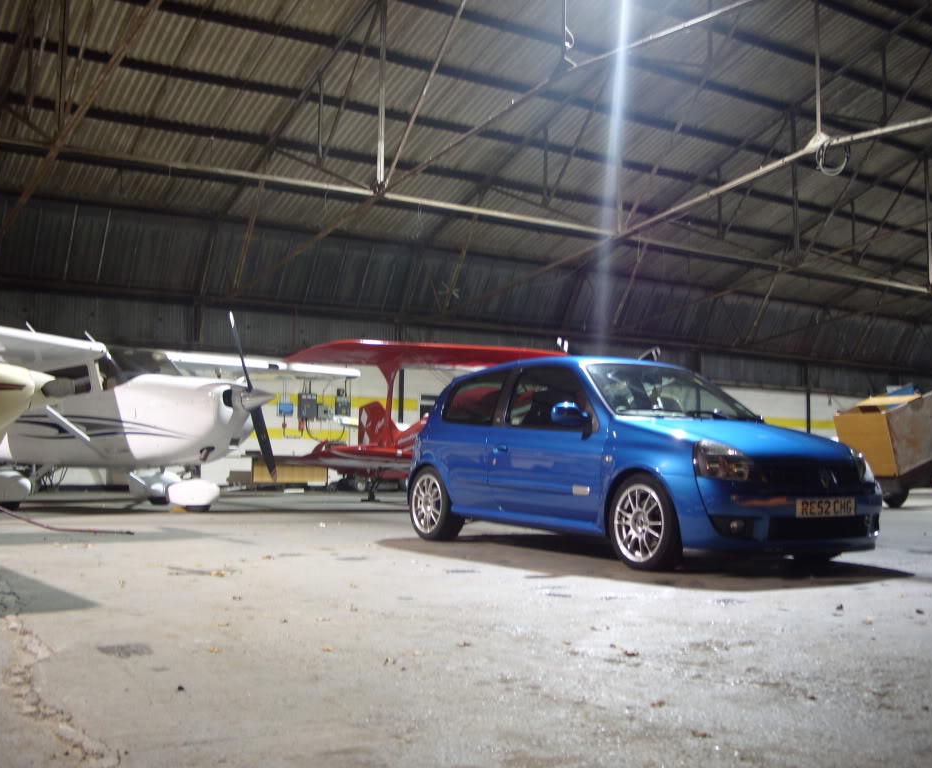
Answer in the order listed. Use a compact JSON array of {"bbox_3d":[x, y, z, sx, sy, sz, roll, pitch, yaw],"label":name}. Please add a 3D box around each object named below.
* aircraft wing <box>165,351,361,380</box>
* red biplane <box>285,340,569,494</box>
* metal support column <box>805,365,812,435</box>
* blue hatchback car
[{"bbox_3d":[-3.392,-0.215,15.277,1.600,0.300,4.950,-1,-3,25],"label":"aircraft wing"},{"bbox_3d":[0.080,0.638,14.052,6.100,2.003,5.686,4,-5,-38],"label":"red biplane"},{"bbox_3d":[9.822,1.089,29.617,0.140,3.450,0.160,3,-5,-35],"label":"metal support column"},{"bbox_3d":[1.063,0.504,7.549,1.710,1.410,3.810,3,-5,-32],"label":"blue hatchback car"}]

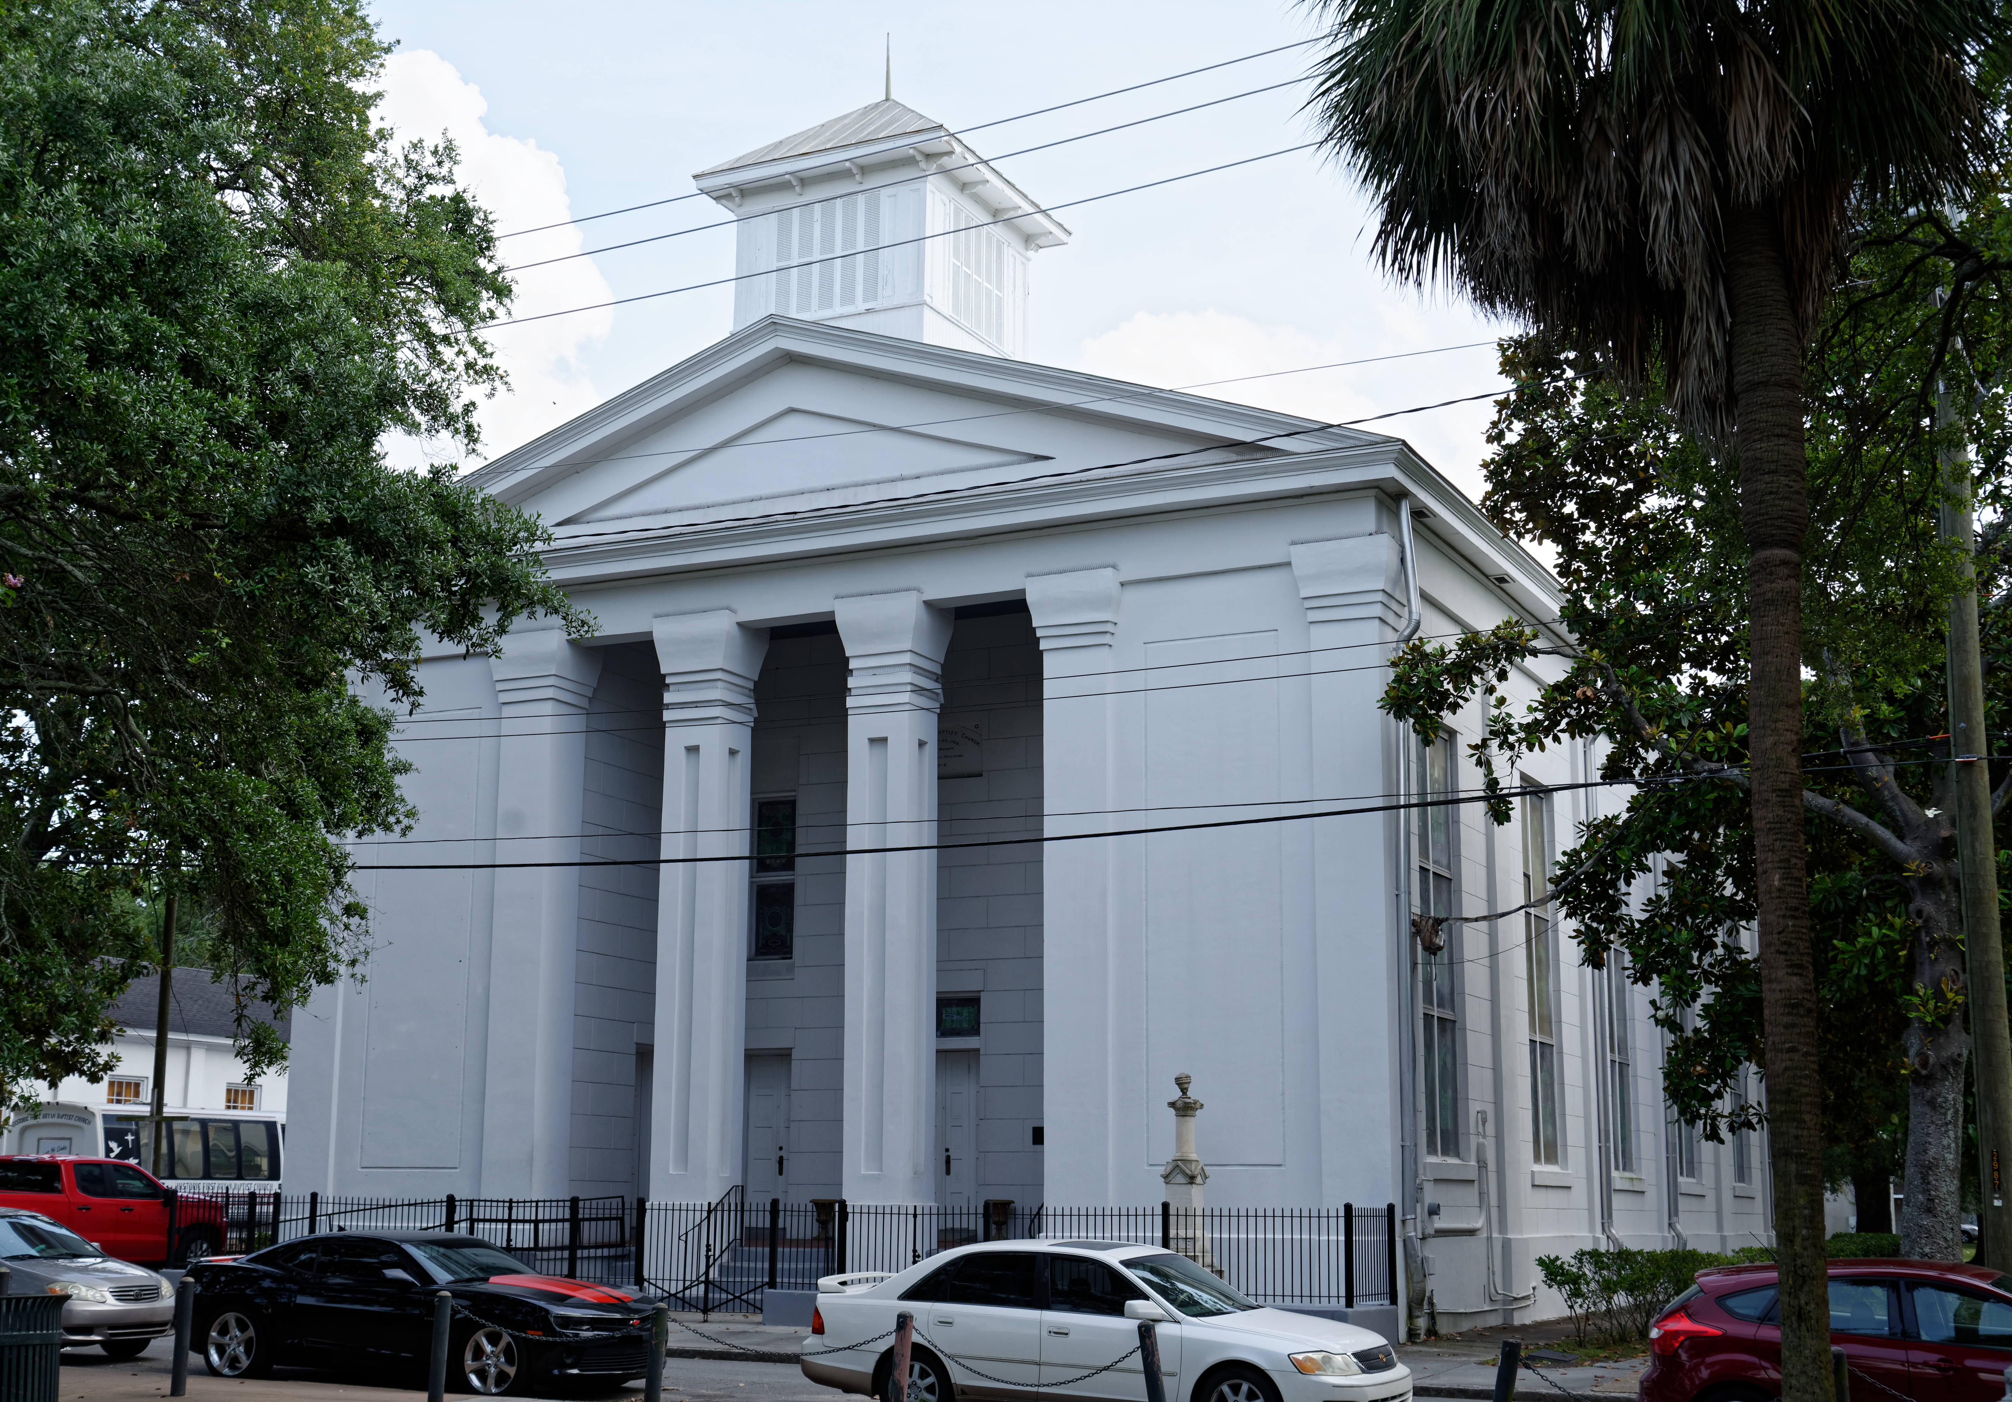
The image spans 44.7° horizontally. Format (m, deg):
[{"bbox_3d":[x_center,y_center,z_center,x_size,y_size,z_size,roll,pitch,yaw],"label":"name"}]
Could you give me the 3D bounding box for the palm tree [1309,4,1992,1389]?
[{"bbox_3d":[4.246,-0.567,14.922,4.300,10.700,4.200,-3,-12,16],"label":"palm tree"}]

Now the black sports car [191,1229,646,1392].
[{"bbox_3d":[-5.253,5.508,22.179,4.840,1.370,1.920,-5,-13,25],"label":"black sports car"}]

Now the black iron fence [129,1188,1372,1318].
[{"bbox_3d":[-3.970,7.484,33.271,18.680,1.480,1.500,-5,-13,27],"label":"black iron fence"}]

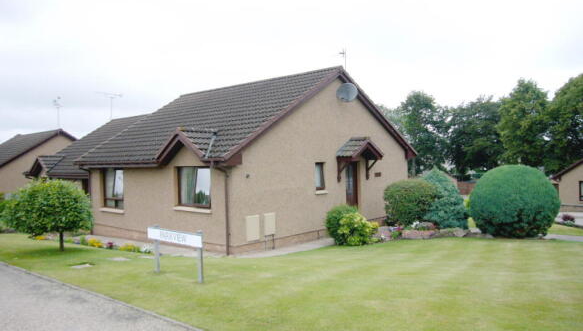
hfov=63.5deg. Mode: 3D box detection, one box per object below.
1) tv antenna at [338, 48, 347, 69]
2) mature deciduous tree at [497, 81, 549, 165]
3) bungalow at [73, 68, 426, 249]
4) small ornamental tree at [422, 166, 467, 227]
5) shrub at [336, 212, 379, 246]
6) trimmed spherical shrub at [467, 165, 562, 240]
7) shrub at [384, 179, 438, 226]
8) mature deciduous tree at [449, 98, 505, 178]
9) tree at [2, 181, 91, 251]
[{"bbox_3d":[1.687,-3.540,15.600,0.350,0.780,0.200,-1,1,0],"label":"tv antenna"},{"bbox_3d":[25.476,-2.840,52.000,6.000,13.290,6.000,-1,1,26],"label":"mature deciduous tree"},{"bbox_3d":[-1.505,-0.400,17.966,9.040,5.420,9.550,-1,1,43],"label":"bungalow"},{"bbox_3d":[5.227,1.083,15.900,1.550,2.100,1.500,-1,1,18],"label":"small ornamental tree"},{"bbox_3d":[1.918,1.735,13.700,1.200,0.950,1.100,-1,1,8],"label":"shrub"},{"bbox_3d":[6.952,1.057,14.700,2.800,2.130,2.700,-1,1,25],"label":"trimmed spherical shrub"},{"bbox_3d":[4.199,1.327,16.500,1.900,1.650,1.800,-1,1,14],"label":"shrub"},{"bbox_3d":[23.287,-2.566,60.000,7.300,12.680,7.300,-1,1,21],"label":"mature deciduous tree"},{"bbox_3d":[-6.779,1.375,13.100,2.500,2.020,2.400,-2,1,-27],"label":"tree"}]

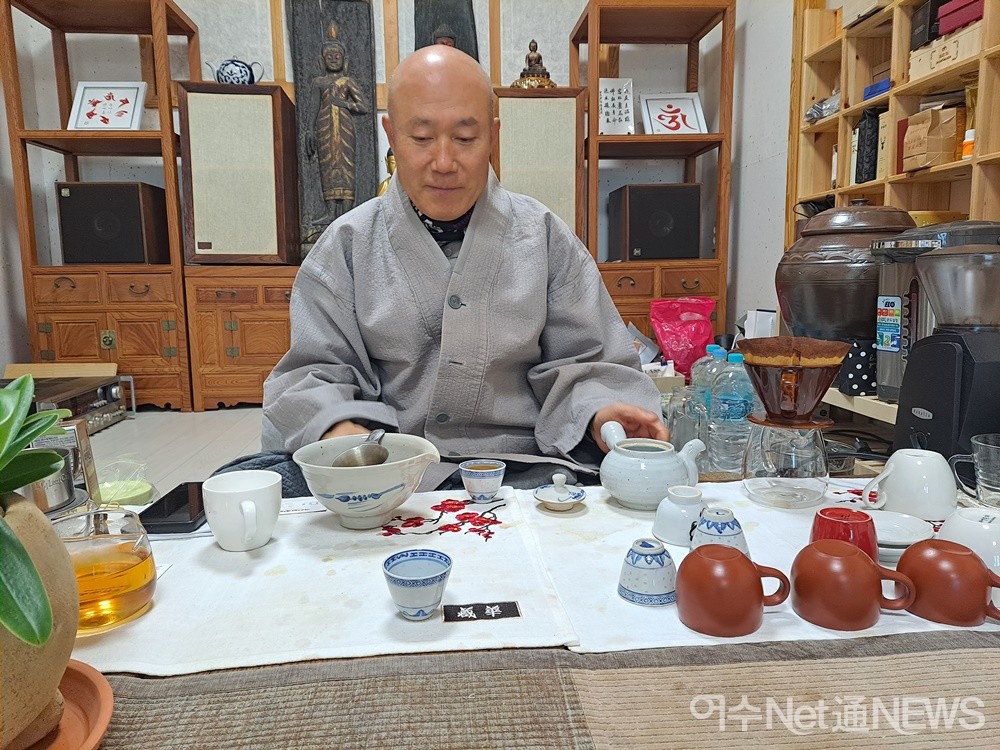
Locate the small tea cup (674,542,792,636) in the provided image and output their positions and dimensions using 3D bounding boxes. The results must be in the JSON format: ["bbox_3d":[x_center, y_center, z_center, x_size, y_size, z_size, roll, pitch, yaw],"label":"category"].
[{"bbox_3d":[0.203,0.181,0.598,0.097,0.061,0.072,1,8,13],"label":"small tea cup"}]

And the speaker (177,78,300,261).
[{"bbox_3d":[-0.972,-0.736,2.630,0.352,0.622,0.285,-2,8,-6],"label":"speaker"}]

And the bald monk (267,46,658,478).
[{"bbox_3d":[-0.056,-0.105,1.116,0.630,0.800,0.520,-1,8,-2],"label":"bald monk"}]

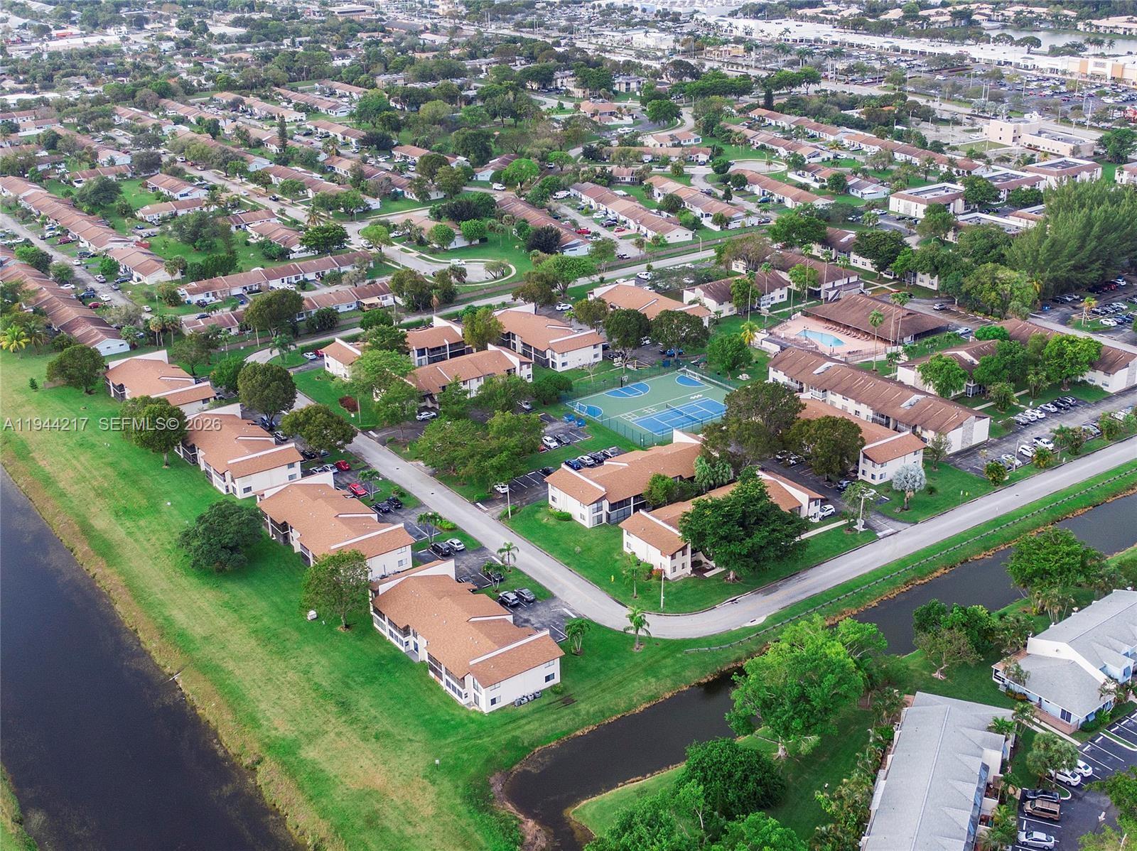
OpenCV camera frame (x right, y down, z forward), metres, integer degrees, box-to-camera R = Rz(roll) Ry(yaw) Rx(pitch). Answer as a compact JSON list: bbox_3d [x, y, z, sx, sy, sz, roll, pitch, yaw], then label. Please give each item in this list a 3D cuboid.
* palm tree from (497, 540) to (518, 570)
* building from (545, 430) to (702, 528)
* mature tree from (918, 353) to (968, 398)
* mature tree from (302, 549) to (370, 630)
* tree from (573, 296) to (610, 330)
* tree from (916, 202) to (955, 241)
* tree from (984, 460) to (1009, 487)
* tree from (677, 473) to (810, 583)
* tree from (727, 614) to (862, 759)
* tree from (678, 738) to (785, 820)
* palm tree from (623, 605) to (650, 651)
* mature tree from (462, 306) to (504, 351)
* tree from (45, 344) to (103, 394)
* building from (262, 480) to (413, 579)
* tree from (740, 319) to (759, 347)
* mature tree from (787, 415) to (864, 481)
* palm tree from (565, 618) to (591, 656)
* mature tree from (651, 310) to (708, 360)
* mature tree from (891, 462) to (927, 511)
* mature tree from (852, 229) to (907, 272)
[{"bbox_3d":[-11.271,24.618,250.941,4.200,6.000,4.100,-2,23,0],"label":"palm tree"},{"bbox_3d":[15.615,10.224,288.069,40.500,7.300,16.500,-17,28,-32],"label":"building"},{"bbox_3d":[89.847,-11.169,323.125,11.400,12.190,11.400,-2,23,0],"label":"mature tree"},{"bbox_3d":[-40.090,29.250,233.190,11.640,14.260,11.640,-6,23,-10],"label":"mature tree"},{"bbox_3d":[6.696,-30.606,377.633,9.830,10.750,9.830,-2,23,0],"label":"tree"},{"bbox_3d":[124.020,-68.090,454.910,12.740,12.760,12.740,5,24,15],"label":"tree"},{"bbox_3d":[89.437,10.076,281.592,4.690,5.170,4.690,-2,23,0],"label":"tree"},{"bbox_3d":[32.575,19.863,250.179,22.800,19.300,22.800,2,24,7],"label":"tree"},{"bbox_3d":[33.089,39.180,195.642,19.760,21.300,19.760,-2,23,0],"label":"tree"},{"bbox_3d":[23.210,49.550,191.200,15.040,7.120,14.640,2,23,7],"label":"tree"},{"bbox_3d":[11.570,34.244,225.850,4.450,8.300,4.450,-2,23,0],"label":"palm tree"},{"bbox_3d":[-22.783,-25.285,364.627,10.800,12.600,10.800,-3,24,-3],"label":"mature tree"},{"bbox_3d":[-126.724,-14.406,346.521,13.800,12.780,13.800,-2,23,0],"label":"tree"},{"bbox_3d":[-46.883,19.275,264.223,18.700,7.250,41.200,-17,28,-33],"label":"building"},{"bbox_3d":[48.960,-24.657,363.306,5.000,6.500,4.900,-2,23,0],"label":"tree"},{"bbox_3d":[54.270,5.650,284.650,15.860,13.390,15.860,3,24,11],"label":"mature tree"},{"bbox_3d":[1.534,35.205,224.666,4.100,6.300,4.000,-2,23,0],"label":"palm tree"},{"bbox_3d":[29.160,-22.940,353.940,15.100,12.800,15.100,1,23,5],"label":"mature tree"},{"bbox_3d":[68.413,12.400,269.895,7.100,9.900,7.000,-2,23,0],"label":"mature tree"},{"bbox_3d":[96.477,-52.409,416.772,16.200,15.400,16.200,-2,23,0],"label":"mature tree"}]

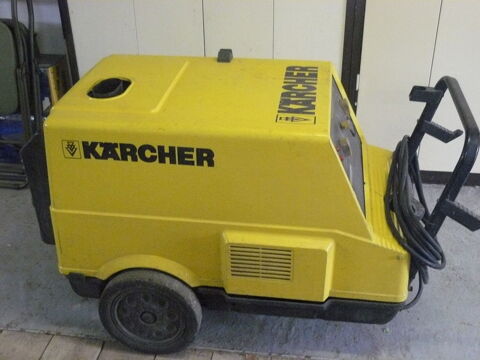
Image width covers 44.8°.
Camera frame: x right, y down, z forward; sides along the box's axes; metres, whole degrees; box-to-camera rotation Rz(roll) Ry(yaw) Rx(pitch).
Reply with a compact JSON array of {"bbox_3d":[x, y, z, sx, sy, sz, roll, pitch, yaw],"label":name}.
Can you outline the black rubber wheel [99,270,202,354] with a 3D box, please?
[{"bbox_3d":[-0.273,0.400,1.775,0.309,0.309,0.070,4,29,7],"label":"black rubber wheel"}]

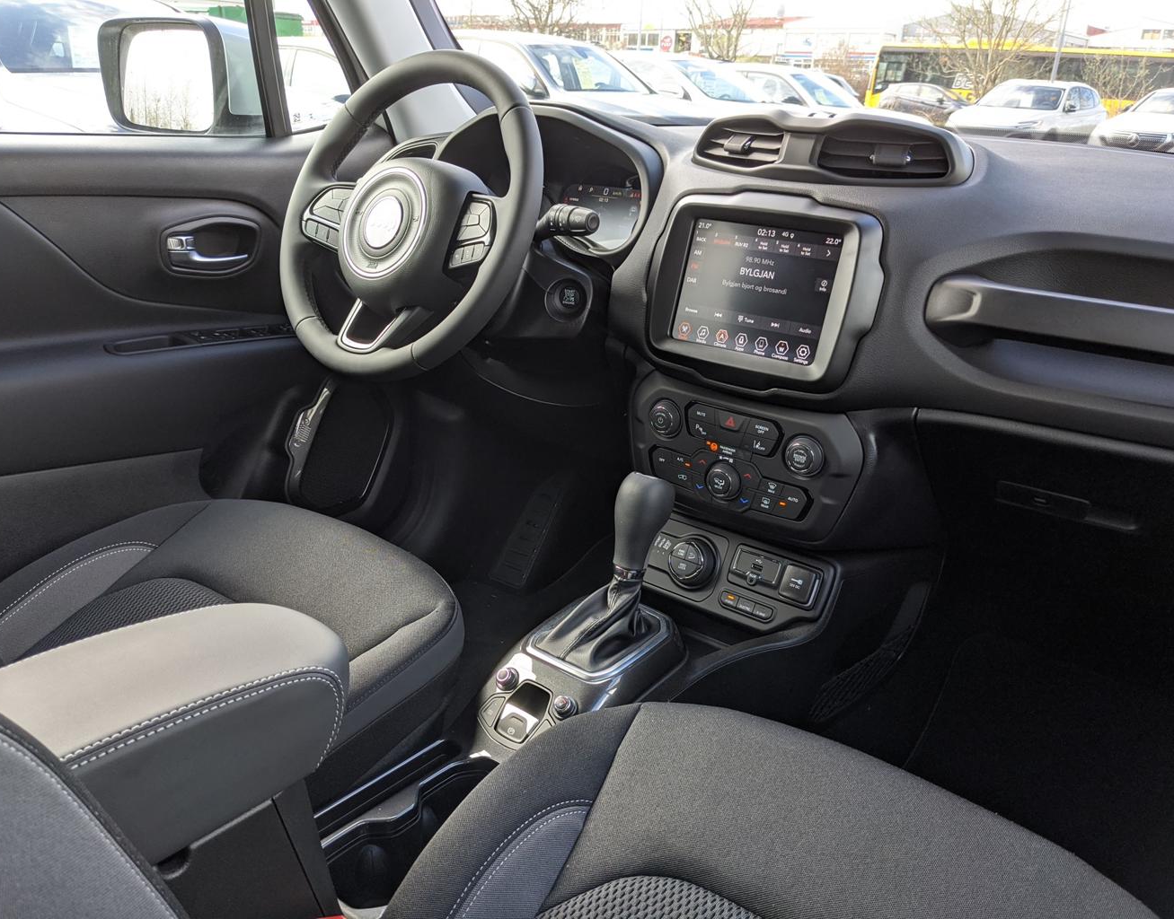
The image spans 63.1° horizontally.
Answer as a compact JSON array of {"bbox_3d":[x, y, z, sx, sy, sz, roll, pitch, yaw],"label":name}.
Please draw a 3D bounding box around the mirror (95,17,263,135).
[{"bbox_3d":[-0.571,-0.552,1.381,0.230,0.166,0.135,12,24,26],"label":"mirror"}]

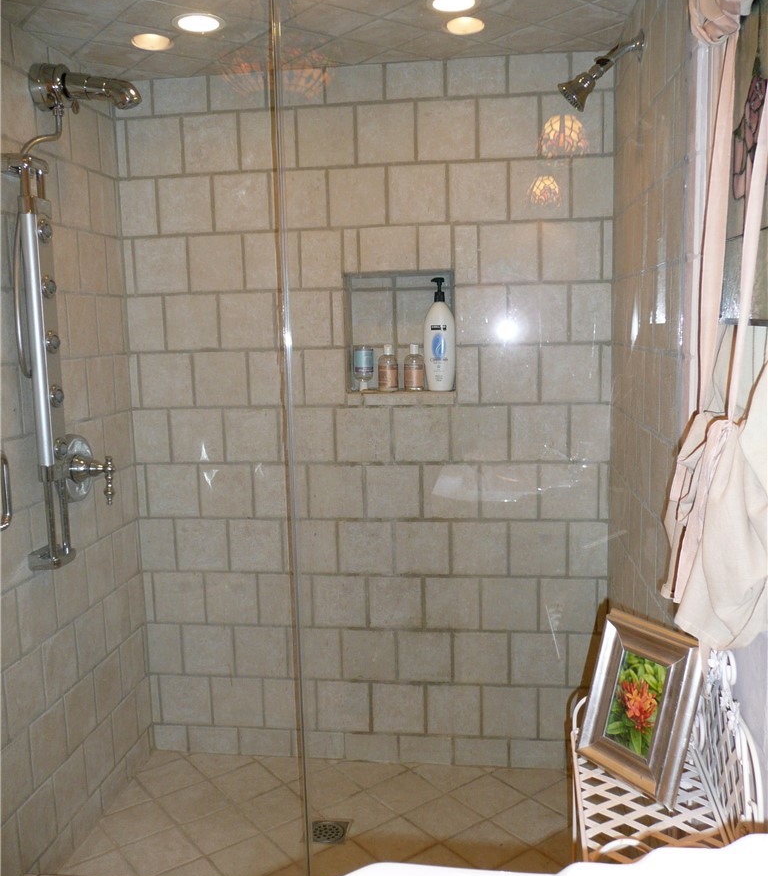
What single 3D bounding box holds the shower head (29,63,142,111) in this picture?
[{"bbox_3d":[-0.708,-0.845,1.998,0.262,0.116,0.097,0,7,8],"label":"shower head"}]

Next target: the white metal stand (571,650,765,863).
[{"bbox_3d":[0.381,0.724,1.179,0.223,0.859,0.391,0,7,8],"label":"white metal stand"}]

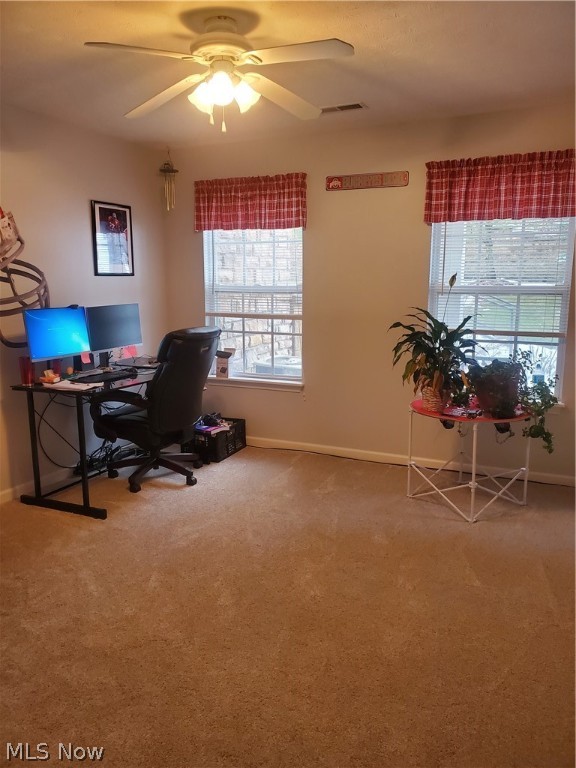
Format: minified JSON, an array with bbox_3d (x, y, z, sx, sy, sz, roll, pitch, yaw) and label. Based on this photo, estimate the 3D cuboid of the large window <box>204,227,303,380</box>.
[{"bbox_3d":[-0.276,-0.703,4.765,0.900,1.353,0.120,4,12,24],"label":"large window"}]

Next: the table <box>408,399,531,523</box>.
[{"bbox_3d":[1.157,0.458,3.700,0.730,0.607,0.730,2,11,12],"label":"table"}]

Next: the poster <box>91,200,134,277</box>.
[{"bbox_3d":[-1.350,-1.120,4.490,0.025,0.550,0.450,4,12,24],"label":"poster"}]

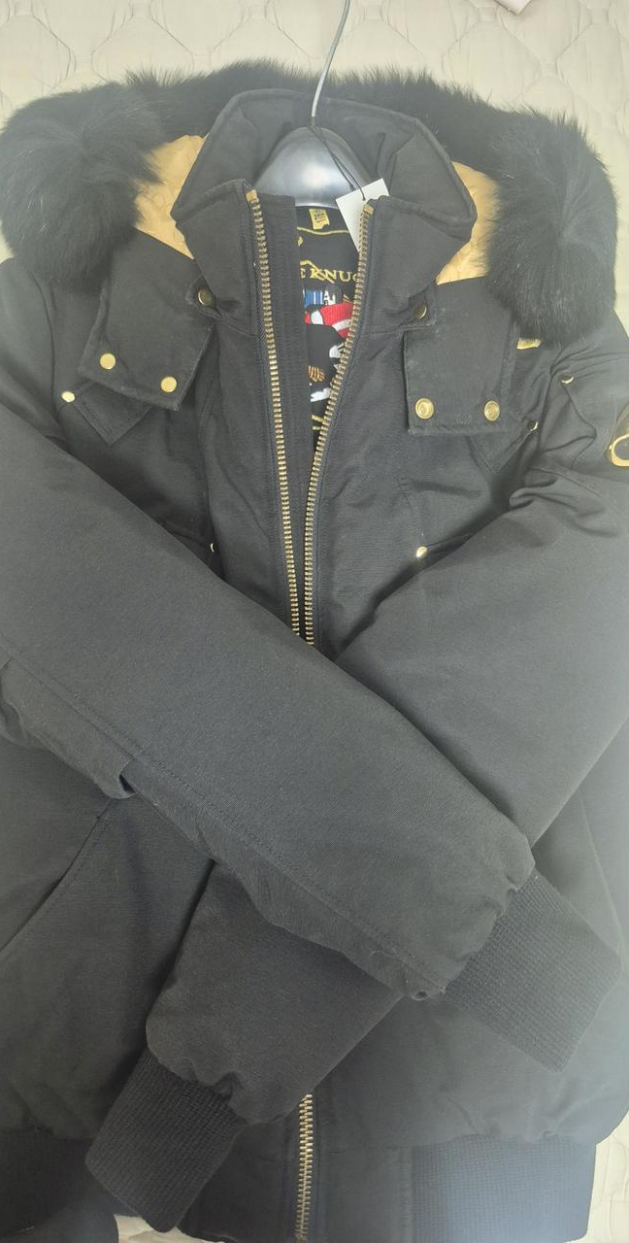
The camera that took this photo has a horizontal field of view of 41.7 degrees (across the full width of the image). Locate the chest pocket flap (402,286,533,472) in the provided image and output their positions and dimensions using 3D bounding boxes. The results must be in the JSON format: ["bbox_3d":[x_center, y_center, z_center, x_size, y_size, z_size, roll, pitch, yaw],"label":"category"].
[{"bbox_3d":[0.112,-0.179,0.600,0.097,0.034,0.137,2,82,-15],"label":"chest pocket flap"}]

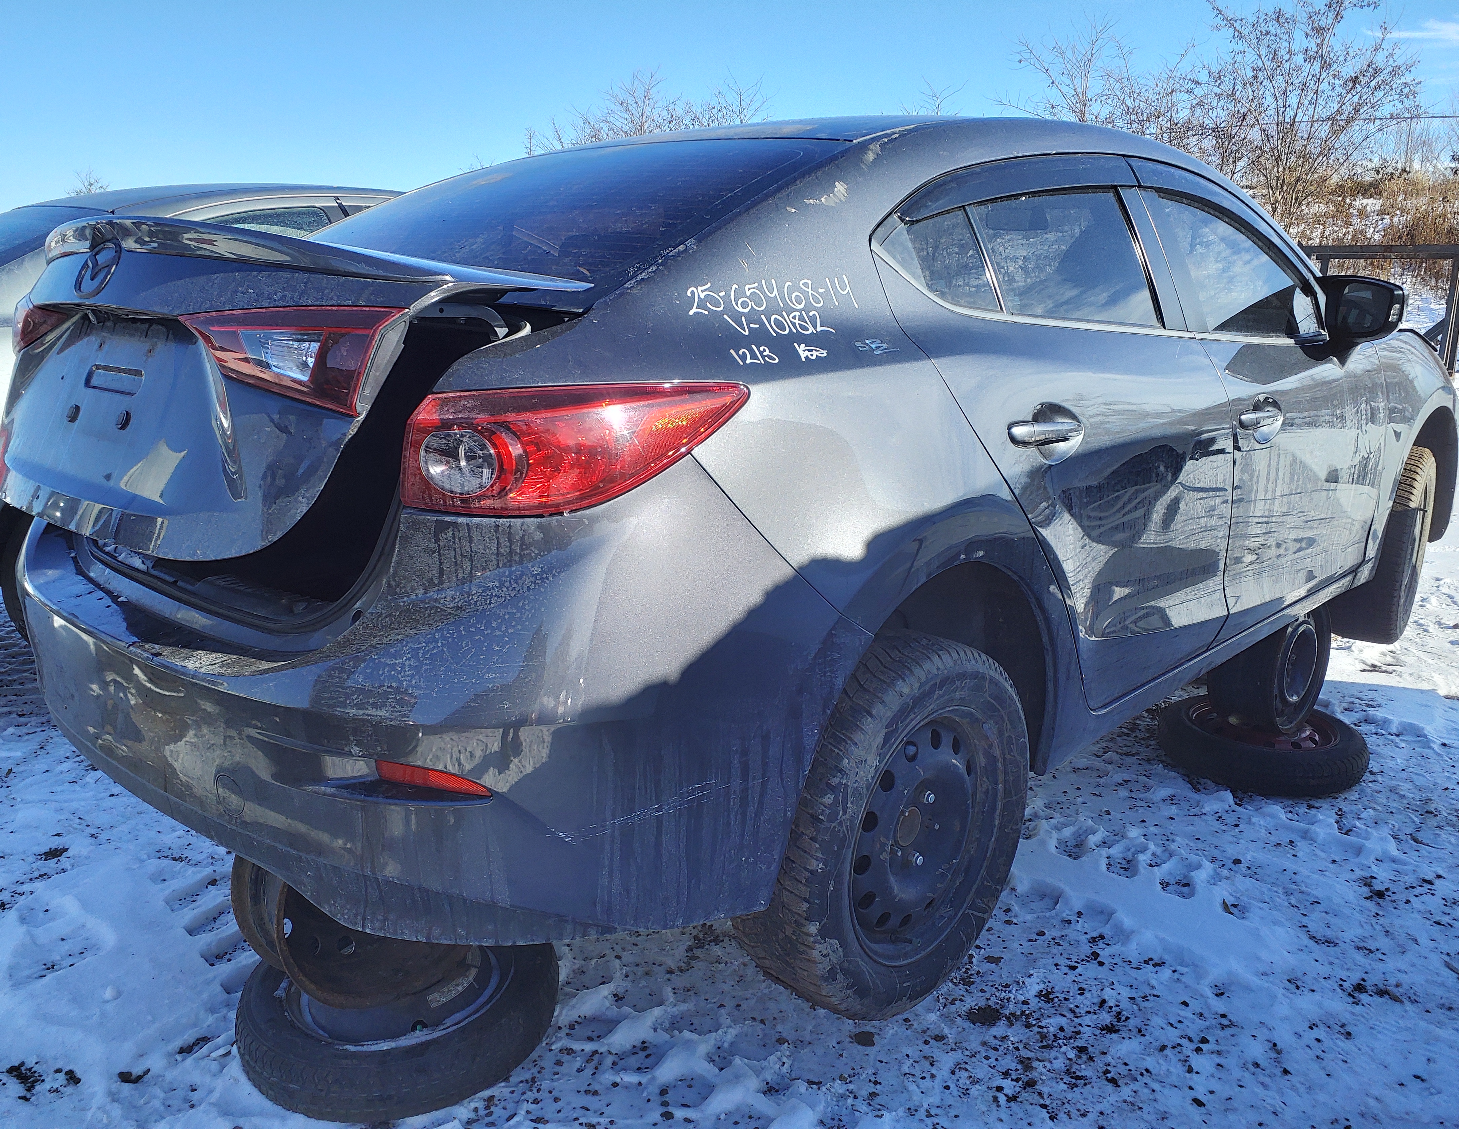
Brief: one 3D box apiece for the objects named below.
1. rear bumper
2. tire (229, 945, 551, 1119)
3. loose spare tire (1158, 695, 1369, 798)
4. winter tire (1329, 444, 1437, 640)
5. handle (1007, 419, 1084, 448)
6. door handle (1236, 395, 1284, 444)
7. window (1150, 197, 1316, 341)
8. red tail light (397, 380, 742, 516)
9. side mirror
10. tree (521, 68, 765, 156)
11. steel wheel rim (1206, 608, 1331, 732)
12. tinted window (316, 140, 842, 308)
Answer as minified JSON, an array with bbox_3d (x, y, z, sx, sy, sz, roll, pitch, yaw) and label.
[{"bbox_3d":[-0.685,0.081,2.017,1.770,0.680,0.770,13,20,43],"label":"rear bumper"},{"bbox_3d":[-0.634,0.832,2.195,0.595,0.135,0.595,13,20,43],"label":"tire"},{"bbox_3d":[1.600,0.537,3.405,0.570,0.135,0.570,-1,14,0],"label":"loose spare tire"},{"bbox_3d":[2.163,-0.067,3.800,0.215,0.650,0.650,12,19,41],"label":"winter tire"},{"bbox_3d":[0.544,-0.229,1.931,0.053,0.048,0.240,13,20,43],"label":"handle"},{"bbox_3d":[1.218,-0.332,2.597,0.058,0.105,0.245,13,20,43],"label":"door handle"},{"bbox_3d":[1.306,-0.757,2.796,0.820,0.410,0.070,-15,-1,-43],"label":"window"},{"bbox_3d":[-0.170,-0.144,1.344,0.436,0.149,0.131,-5,15,-15],"label":"red tail light"},{"bbox_3d":[1.651,-0.666,2.945,0.215,0.172,0.145,13,20,43],"label":"side mirror"},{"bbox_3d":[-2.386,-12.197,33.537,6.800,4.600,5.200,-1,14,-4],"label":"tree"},{"bbox_3d":[1.690,0.300,3.519,0.415,0.415,0.190,-12,18,-41],"label":"steel wheel rim"},{"bbox_3d":[-0.412,-0.664,2.102,1.170,0.100,0.730,13,42,43],"label":"tinted window"}]

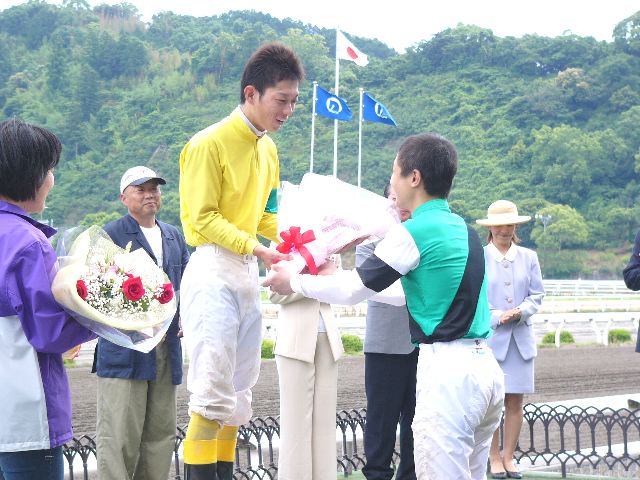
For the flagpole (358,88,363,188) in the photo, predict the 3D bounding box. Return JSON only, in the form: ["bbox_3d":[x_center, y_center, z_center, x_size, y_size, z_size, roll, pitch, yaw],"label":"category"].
[{"bbox_3d":[1.760,-1.796,95.000,0.100,10.300,0.100,1,-1,0],"label":"flagpole"}]

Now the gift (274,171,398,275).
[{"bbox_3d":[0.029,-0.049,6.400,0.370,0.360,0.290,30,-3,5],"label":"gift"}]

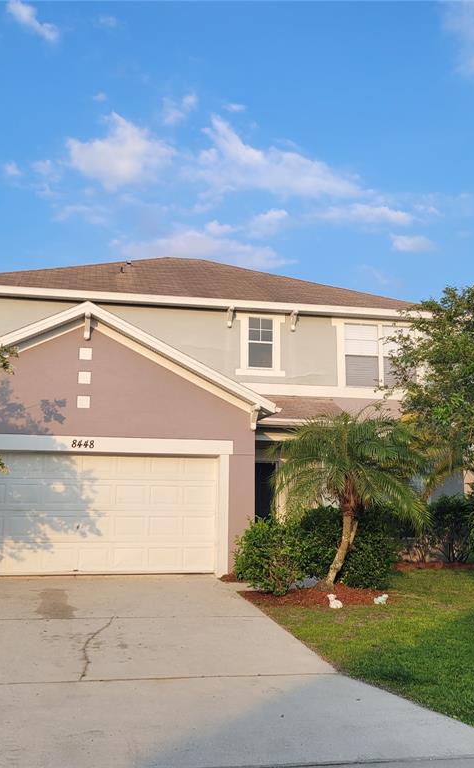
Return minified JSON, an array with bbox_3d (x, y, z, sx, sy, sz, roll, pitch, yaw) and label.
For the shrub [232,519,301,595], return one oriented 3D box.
[{"bbox_3d":[0.457,2.668,11.922,1.091,1.150,1.050,0,-11,0],"label":"shrub"}]

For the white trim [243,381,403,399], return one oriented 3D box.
[{"bbox_3d":[2.128,0.150,17.789,4.178,0.270,0.100,2,-11,-11],"label":"white trim"}]

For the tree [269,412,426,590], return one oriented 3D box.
[{"bbox_3d":[1.856,1.822,12.574,2.533,2.883,2.350,2,-11,-11],"label":"tree"}]

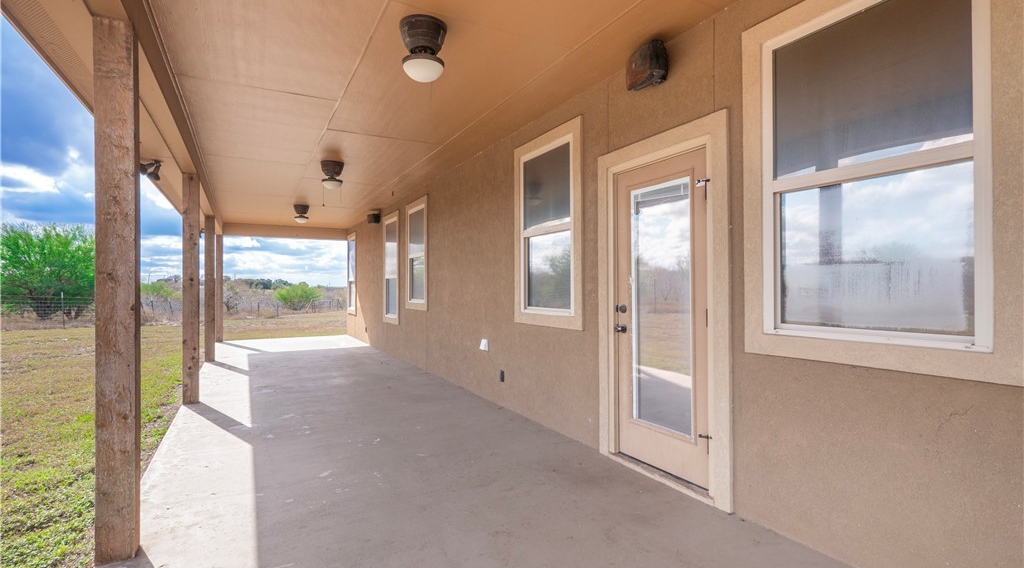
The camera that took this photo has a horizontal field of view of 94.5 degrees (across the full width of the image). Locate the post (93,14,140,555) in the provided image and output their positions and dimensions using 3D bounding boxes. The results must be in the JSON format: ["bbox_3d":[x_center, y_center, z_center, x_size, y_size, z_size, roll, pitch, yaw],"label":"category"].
[{"bbox_3d":[-1.884,0.024,2.269,0.149,2.527,0.149,0,0,-30],"label":"post"}]

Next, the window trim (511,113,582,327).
[{"bbox_3d":[0.327,-0.474,4.206,0.080,1.689,1.066,0,0,-30],"label":"window trim"}]

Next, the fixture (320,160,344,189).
[{"bbox_3d":[-2.159,-1.307,5.709,0.248,0.335,0.248,0,0,-30],"label":"fixture"}]

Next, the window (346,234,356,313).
[{"bbox_3d":[-3.883,-0.224,11.633,0.080,1.981,1.025,0,0,-30],"label":"window"}]

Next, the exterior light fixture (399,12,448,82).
[{"bbox_3d":[-0.533,-1.396,2.871,0.280,0.315,0.280,0,0,0],"label":"exterior light fixture"}]

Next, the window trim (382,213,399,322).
[{"bbox_3d":[-2.157,-0.266,8.588,0.080,1.973,1.041,0,0,-30],"label":"window trim"}]

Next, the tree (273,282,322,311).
[{"bbox_3d":[-19.488,1.136,43.000,4.088,2.544,3.679,0,0,-24],"label":"tree"}]

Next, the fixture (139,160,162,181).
[{"bbox_3d":[-3.948,-1.244,5.138,0.220,0.210,0.300,0,0,-29],"label":"fixture"}]

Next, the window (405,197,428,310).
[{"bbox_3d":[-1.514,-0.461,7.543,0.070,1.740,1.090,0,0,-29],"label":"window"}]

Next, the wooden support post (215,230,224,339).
[{"bbox_3d":[-6.984,0.118,11.333,0.145,2.530,0.145,0,0,-29],"label":"wooden support post"}]

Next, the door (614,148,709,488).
[{"bbox_3d":[0.992,0.209,3.148,0.060,2.040,0.810,0,0,-29],"label":"door"}]

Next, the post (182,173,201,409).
[{"bbox_3d":[-3.546,0.056,5.238,0.149,2.510,0.149,0,0,-30],"label":"post"}]

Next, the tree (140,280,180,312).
[{"bbox_3d":[-24.787,0.872,33.000,2.900,2.300,2.800,0,0,-37],"label":"tree"}]

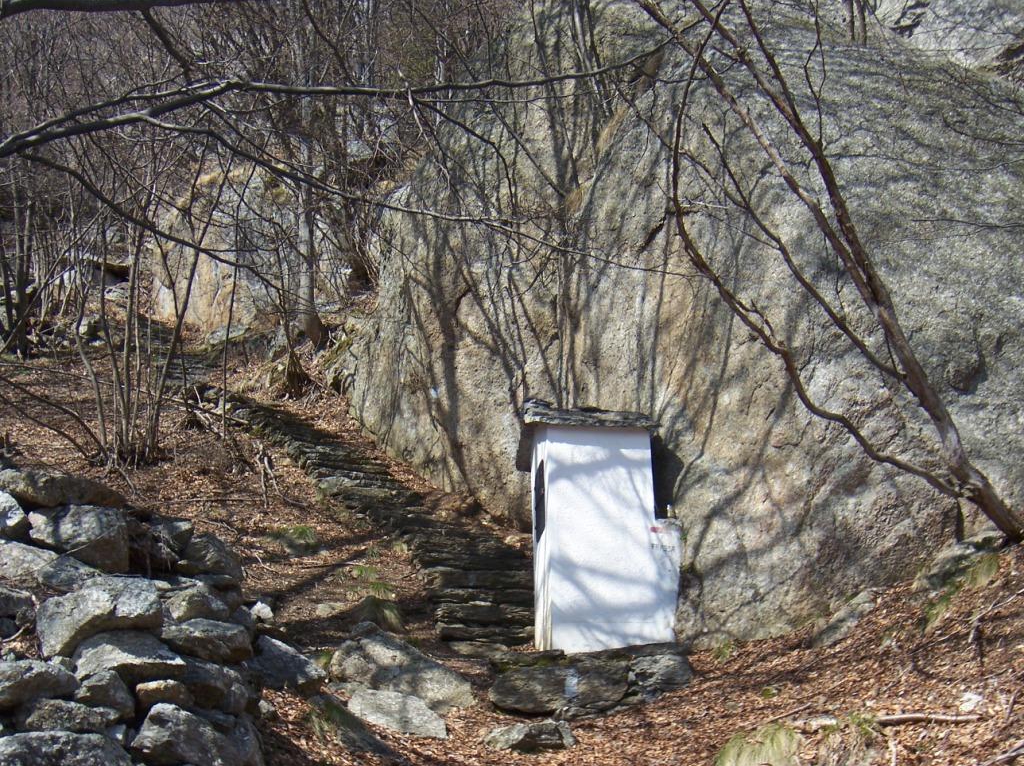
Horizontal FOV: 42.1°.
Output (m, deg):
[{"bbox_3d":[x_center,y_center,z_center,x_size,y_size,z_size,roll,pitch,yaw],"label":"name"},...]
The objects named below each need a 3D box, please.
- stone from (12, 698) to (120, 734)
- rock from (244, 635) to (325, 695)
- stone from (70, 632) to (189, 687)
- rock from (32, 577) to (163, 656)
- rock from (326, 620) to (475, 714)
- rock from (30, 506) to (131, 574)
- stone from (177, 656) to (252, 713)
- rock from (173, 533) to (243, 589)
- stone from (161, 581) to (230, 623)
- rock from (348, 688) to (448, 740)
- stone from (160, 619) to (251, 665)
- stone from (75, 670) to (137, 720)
[{"bbox_3d":[-2.433,1.820,7.300,0.534,0.180,0.401,1,-10,-18],"label":"stone"},{"bbox_3d":[-1.469,1.819,8.600,0.496,0.355,0.397,0,-9,-10],"label":"rock"},{"bbox_3d":[-2.179,1.567,7.600,0.605,0.272,0.424,1,-10,-16],"label":"stone"},{"bbox_3d":[-2.380,1.352,7.700,0.668,0.434,0.468,1,-10,-17],"label":"rock"},{"bbox_3d":[-0.803,2.039,9.600,0.992,0.500,0.645,-1,1,-5],"label":"rock"},{"bbox_3d":[-2.627,0.949,8.100,0.567,0.379,0.454,1,-10,-18],"label":"rock"},{"bbox_3d":[-1.774,1.806,8.000,0.433,0.309,0.412,0,-9,-12],"label":"stone"},{"bbox_3d":[-2.004,1.176,8.800,0.427,0.341,0.384,0,-9,-13],"label":"rock"},{"bbox_3d":[-2.013,1.401,8.500,0.412,0.255,0.350,0,-9,-13],"label":"stone"},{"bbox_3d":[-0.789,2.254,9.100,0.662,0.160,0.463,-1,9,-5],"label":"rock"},{"bbox_3d":[-1.879,1.581,8.200,0.538,0.257,0.403,0,-9,-13],"label":"stone"},{"bbox_3d":[-2.294,1.751,7.500,0.313,0.250,0.297,1,-10,-17],"label":"stone"}]

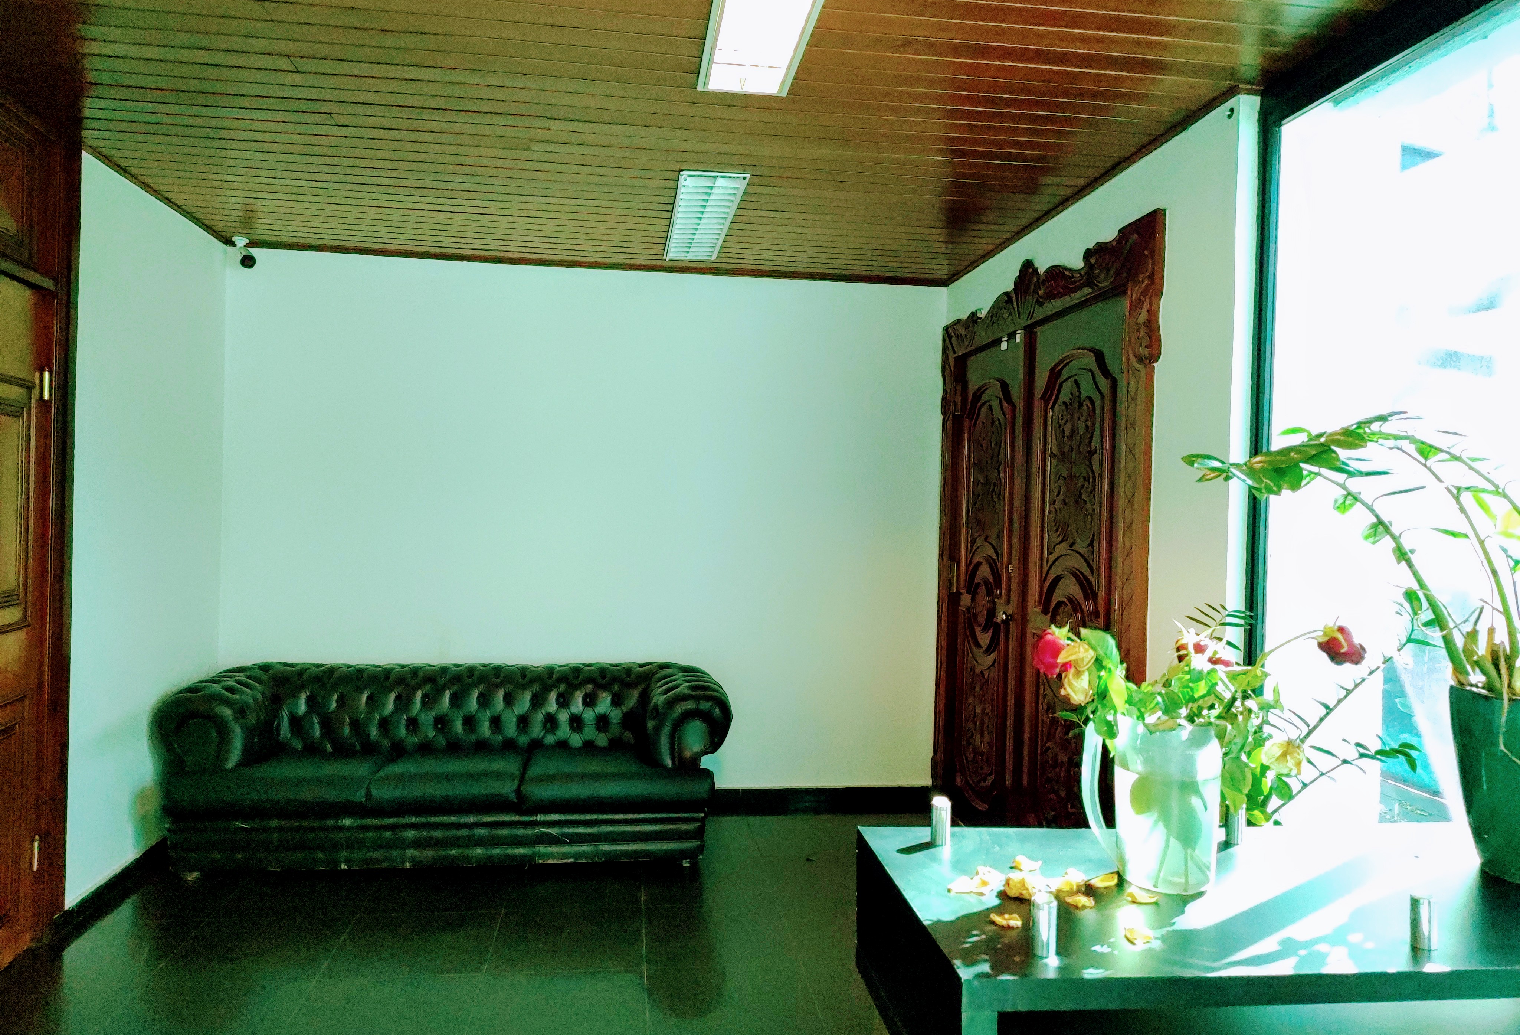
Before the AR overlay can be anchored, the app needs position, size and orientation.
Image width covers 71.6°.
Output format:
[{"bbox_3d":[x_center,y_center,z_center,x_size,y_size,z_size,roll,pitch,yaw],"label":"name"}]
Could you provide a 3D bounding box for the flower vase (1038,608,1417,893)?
[{"bbox_3d":[0.663,0.330,1.532,0.515,0.375,0.307,1,1,-7],"label":"flower vase"}]

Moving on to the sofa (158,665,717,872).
[{"bbox_3d":[-1.236,1.009,4.398,2.178,0.759,0.854,1,1,-7],"label":"sofa"}]

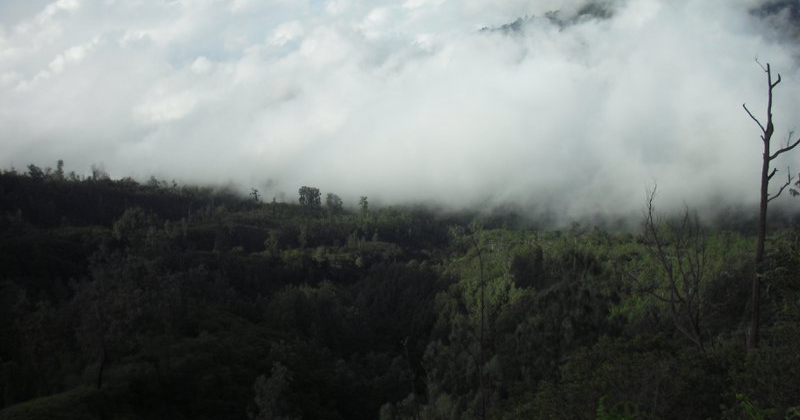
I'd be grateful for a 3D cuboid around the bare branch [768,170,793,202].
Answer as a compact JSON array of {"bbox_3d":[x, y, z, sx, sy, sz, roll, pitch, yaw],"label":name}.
[{"bbox_3d":[13.865,-0.875,32.000,0.820,1.160,0.450,2,4,23],"label":"bare branch"}]

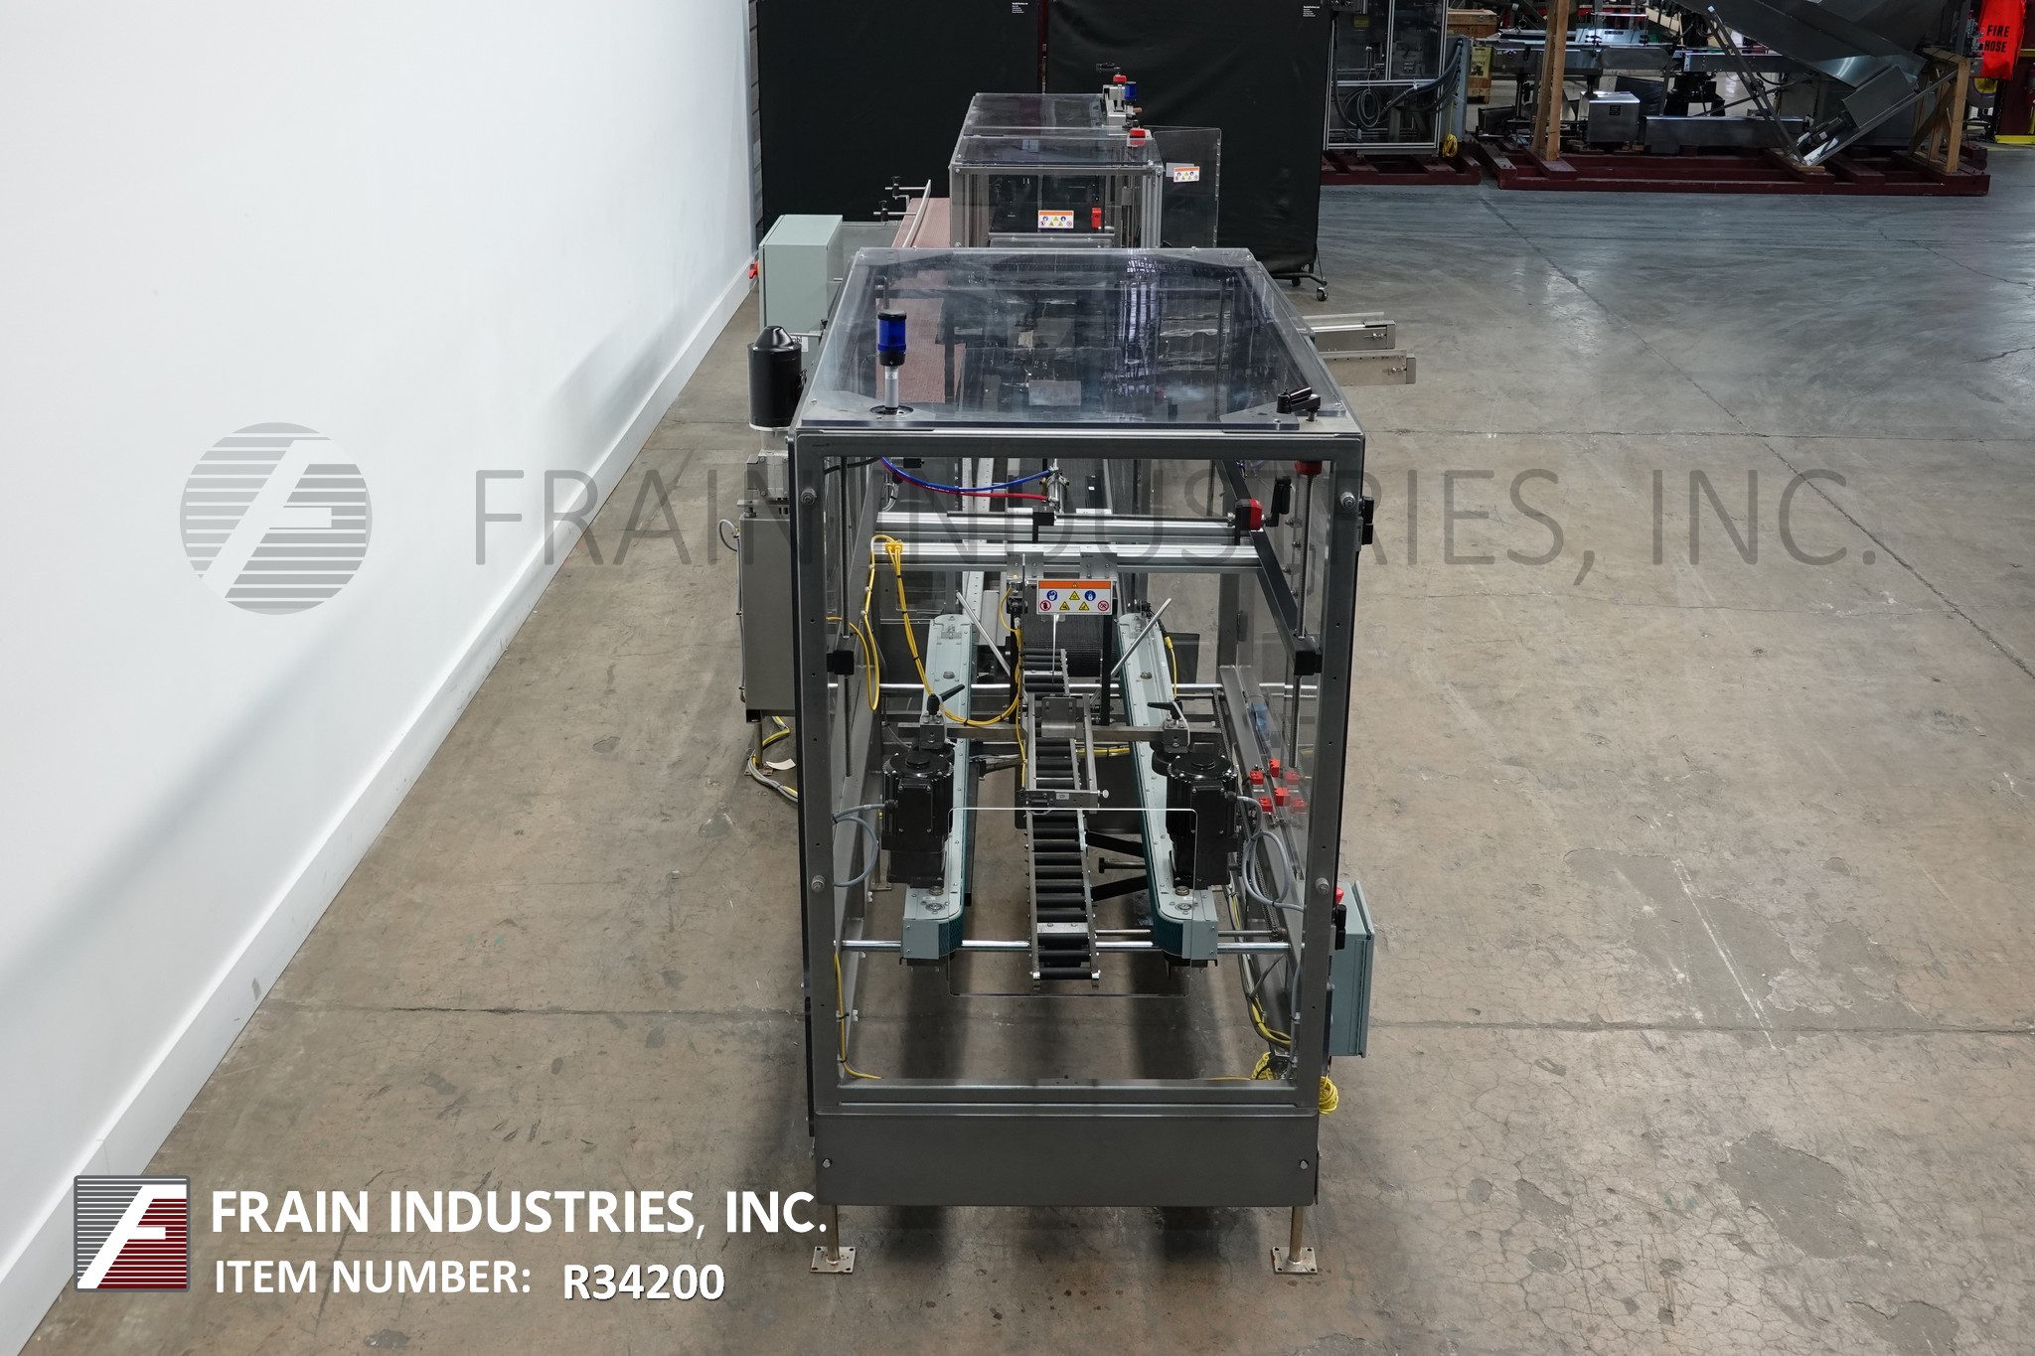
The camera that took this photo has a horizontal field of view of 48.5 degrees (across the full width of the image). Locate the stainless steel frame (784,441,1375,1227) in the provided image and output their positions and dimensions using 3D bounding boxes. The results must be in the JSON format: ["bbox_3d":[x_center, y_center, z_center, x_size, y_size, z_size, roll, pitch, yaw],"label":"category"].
[{"bbox_3d":[0.115,0.068,5.737,1.180,1.840,1.700,0,20,-1],"label":"stainless steel frame"}]

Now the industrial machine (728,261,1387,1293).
[{"bbox_3d":[0.107,-0.003,6.031,1.410,2.151,2.300,0,20,-1],"label":"industrial machine"}]

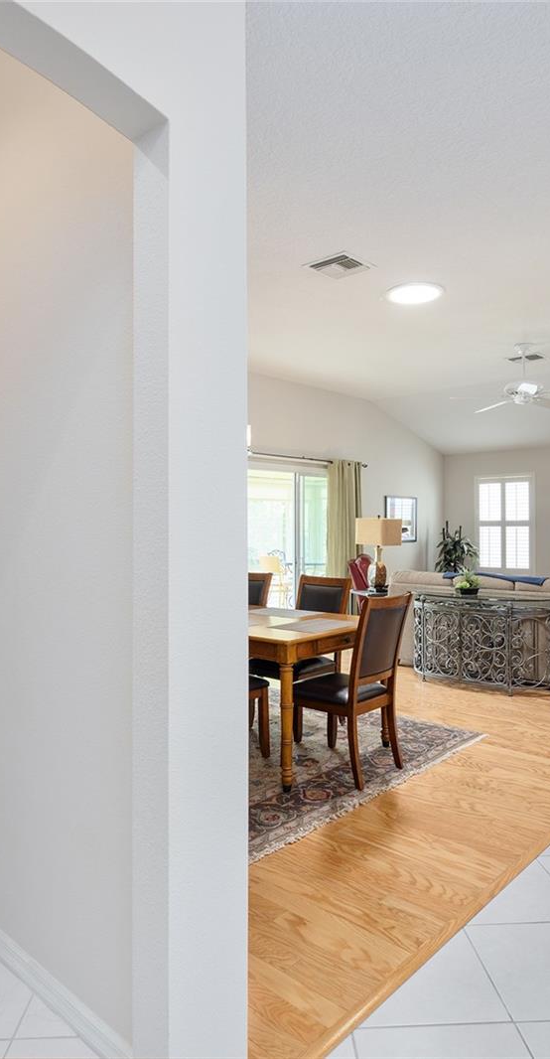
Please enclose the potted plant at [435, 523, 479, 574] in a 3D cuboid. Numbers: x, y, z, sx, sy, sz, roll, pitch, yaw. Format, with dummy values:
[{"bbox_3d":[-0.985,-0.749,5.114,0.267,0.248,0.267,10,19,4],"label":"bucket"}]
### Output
[{"bbox_3d":[2.738,0.592,10.048,0.620,1.400,0.620,0,0,43],"label":"potted plant"}]

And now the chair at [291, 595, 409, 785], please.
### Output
[{"bbox_3d":[0.384,0.807,3.567,0.580,0.970,0.460,0,0,42],"label":"chair"}]

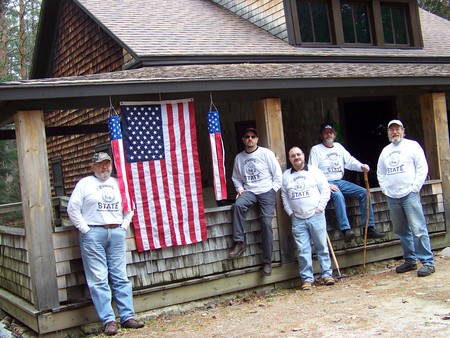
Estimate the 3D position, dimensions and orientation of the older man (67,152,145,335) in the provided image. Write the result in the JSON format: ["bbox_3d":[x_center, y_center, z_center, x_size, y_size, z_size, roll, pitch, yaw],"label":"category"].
[{"bbox_3d":[-1.201,0.732,6.300,0.610,1.740,0.460,-6,0,-22],"label":"older man"}]

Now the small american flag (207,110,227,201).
[{"bbox_3d":[-0.090,-0.147,7.183,0.120,1.000,0.120,-6,0,0],"label":"small american flag"}]

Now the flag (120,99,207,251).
[{"bbox_3d":[-0.640,0.054,6.850,0.890,1.550,0.060,-6,0,-30],"label":"flag"}]

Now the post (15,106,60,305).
[{"bbox_3d":[-1.881,0.421,6.393,0.210,1.990,0.210,-6,0,-30],"label":"post"}]

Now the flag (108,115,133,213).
[{"bbox_3d":[-1.077,-0.052,6.602,0.130,1.000,0.120,-6,0,-30],"label":"flag"}]

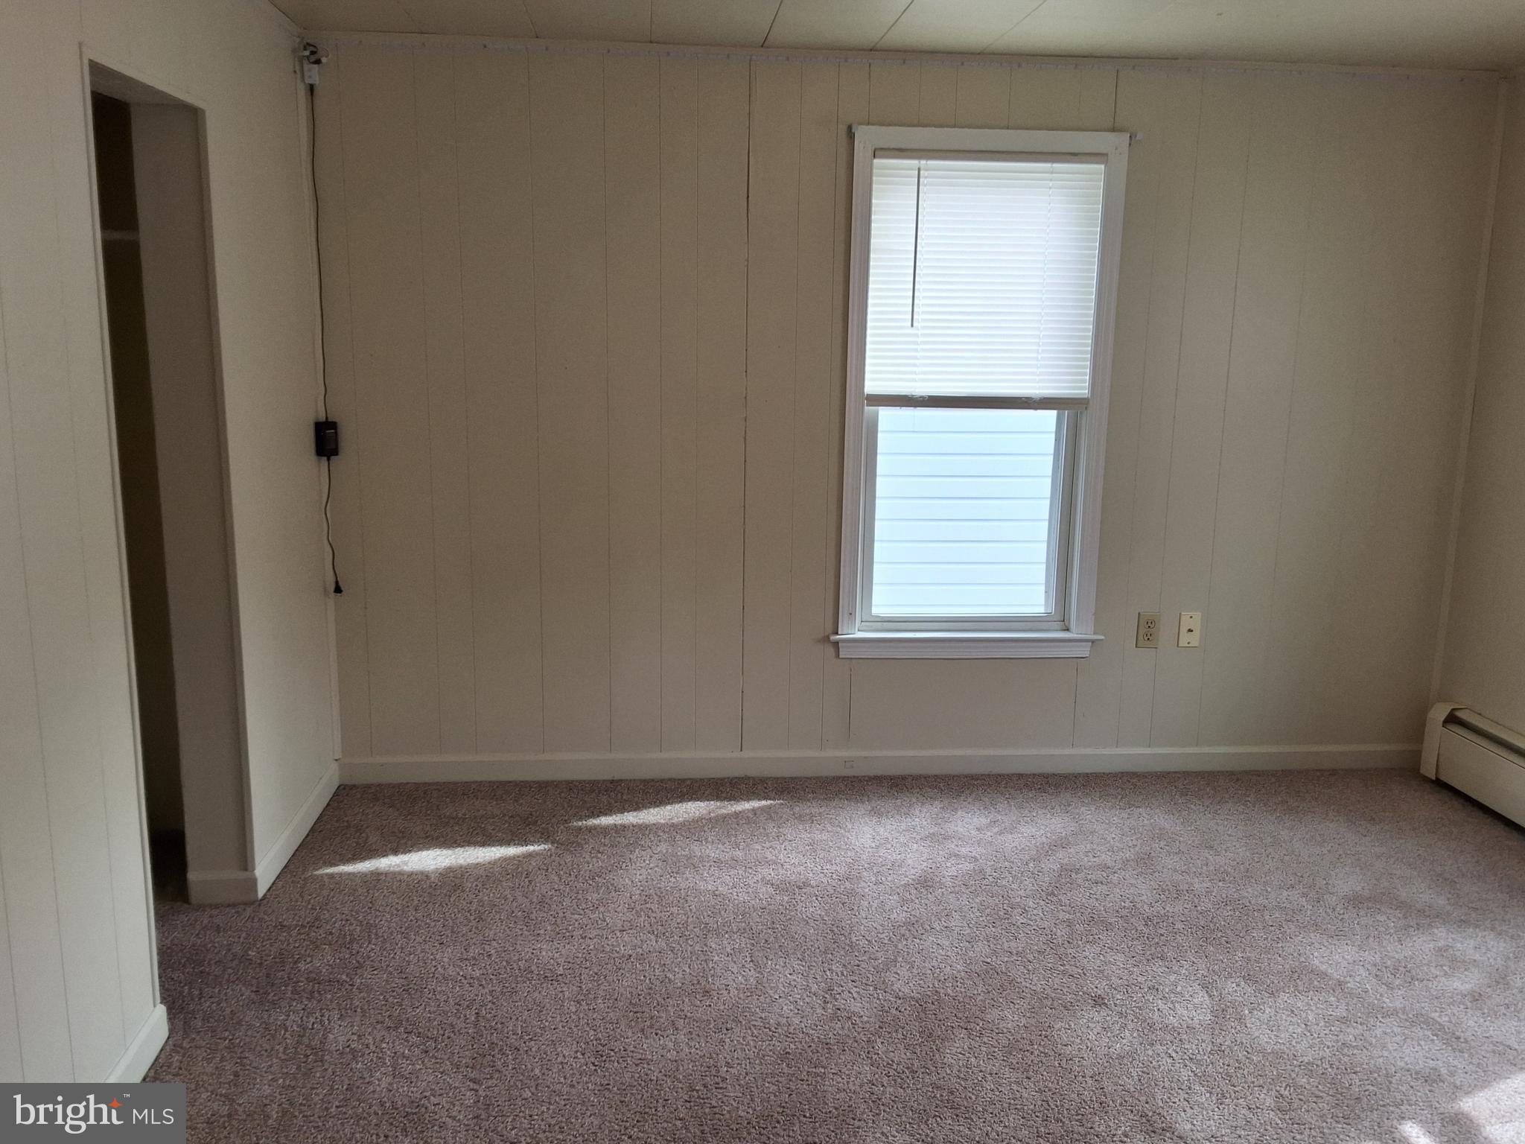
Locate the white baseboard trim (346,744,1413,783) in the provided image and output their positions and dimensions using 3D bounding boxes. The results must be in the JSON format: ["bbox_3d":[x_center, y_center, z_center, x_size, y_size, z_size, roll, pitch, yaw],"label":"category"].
[{"bbox_3d":[0.441,0.599,3.894,3.470,0.090,0.020,0,11,-5],"label":"white baseboard trim"}]

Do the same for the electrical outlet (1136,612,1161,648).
[{"bbox_3d":[1.214,0.184,3.879,0.072,0.115,0.010,0,11,-5],"label":"electrical outlet"}]

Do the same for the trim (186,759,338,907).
[{"bbox_3d":[-1.329,0.676,3.364,0.174,0.090,0.787,0,11,-5],"label":"trim"}]

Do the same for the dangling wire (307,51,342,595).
[{"bbox_3d":[-1.232,-0.672,3.482,0.070,1.504,0.055,0,11,-5],"label":"dangling wire"}]

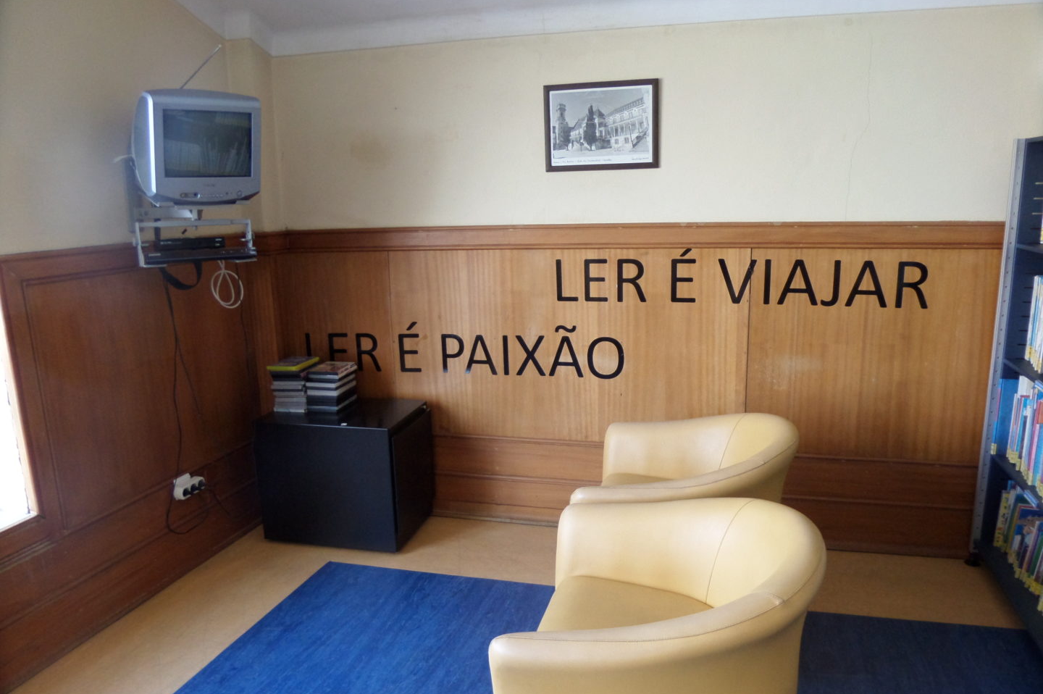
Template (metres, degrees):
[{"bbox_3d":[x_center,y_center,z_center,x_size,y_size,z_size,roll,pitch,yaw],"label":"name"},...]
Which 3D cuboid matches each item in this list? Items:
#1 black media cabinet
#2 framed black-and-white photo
[{"bbox_3d":[-0.748,0.533,3.368,0.616,0.513,0.388,2,10,14],"label":"black media cabinet"},{"bbox_3d":[0.306,-0.854,3.035,0.445,0.331,0.025,2,10,14],"label":"framed black-and-white photo"}]

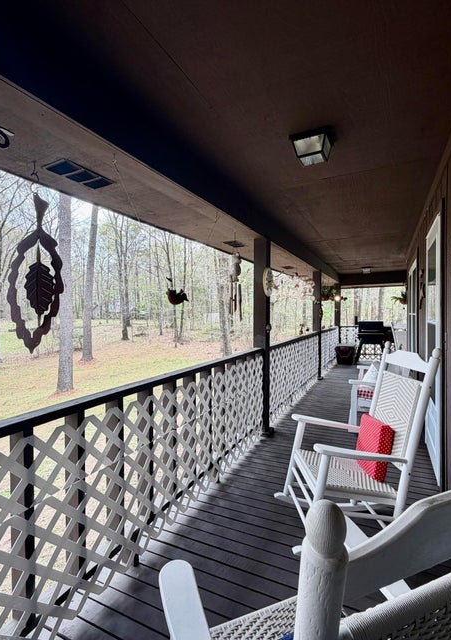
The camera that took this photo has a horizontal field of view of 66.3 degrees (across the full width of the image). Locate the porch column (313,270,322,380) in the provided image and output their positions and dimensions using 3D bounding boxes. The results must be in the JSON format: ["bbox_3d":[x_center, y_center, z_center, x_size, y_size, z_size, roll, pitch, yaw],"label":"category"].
[{"bbox_3d":[1.929,0.113,7.262,0.150,2.260,0.150,0,1,26],"label":"porch column"}]

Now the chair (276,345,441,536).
[{"bbox_3d":[0.763,0.744,2.164,0.840,1.160,0.660,0,1,-1],"label":"chair"}]

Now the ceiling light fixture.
[{"bbox_3d":[0.555,-1.073,2.173,0.250,0.130,0.250,0,1,26],"label":"ceiling light fixture"}]

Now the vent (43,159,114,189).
[{"bbox_3d":[-0.908,-0.909,2.168,0.215,0.020,0.410,0,1,26],"label":"vent"}]

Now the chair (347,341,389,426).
[{"bbox_3d":[2.004,0.811,4.377,0.740,0.950,1.250,0,1,26],"label":"chair"}]

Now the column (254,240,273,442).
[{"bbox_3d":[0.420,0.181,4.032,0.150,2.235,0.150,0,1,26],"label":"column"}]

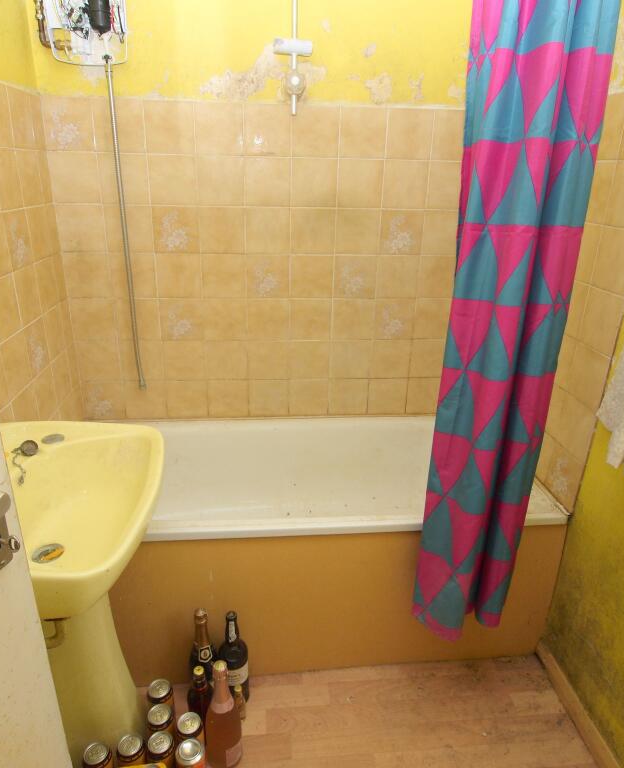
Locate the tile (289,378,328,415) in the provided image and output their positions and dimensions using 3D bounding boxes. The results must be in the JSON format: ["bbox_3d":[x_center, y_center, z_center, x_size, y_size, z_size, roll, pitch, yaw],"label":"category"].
[{"bbox_3d":[-0.009,0.055,2.046,0.151,0.151,0.010,-1,22,-5],"label":"tile"}]

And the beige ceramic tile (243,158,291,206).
[{"bbox_3d":[-0.142,-0.655,1.734,0.150,0.150,0.010,-1,22,-5],"label":"beige ceramic tile"}]

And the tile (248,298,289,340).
[{"bbox_3d":[-0.153,-0.231,1.901,0.150,0.150,0.010,-1,22,-5],"label":"tile"}]

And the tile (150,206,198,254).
[{"bbox_3d":[-0.449,-0.510,1.762,0.150,0.150,0.010,-1,21,-5],"label":"tile"}]

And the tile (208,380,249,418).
[{"bbox_3d":[-0.314,0.058,2.017,0.151,0.151,0.010,-1,22,-5],"label":"tile"}]

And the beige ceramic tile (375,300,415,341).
[{"bbox_3d":[0.303,-0.236,1.962,0.151,0.151,0.010,-1,22,-5],"label":"beige ceramic tile"}]

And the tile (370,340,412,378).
[{"bbox_3d":[0.298,-0.093,1.992,0.150,0.150,0.010,-1,21,-5],"label":"tile"}]

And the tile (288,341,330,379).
[{"bbox_3d":[-0.005,-0.090,1.967,0.150,0.150,0.010,-1,21,-5],"label":"tile"}]

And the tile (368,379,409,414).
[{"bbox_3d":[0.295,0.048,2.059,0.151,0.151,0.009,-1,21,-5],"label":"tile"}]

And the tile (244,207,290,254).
[{"bbox_3d":[-0.146,-0.513,1.790,0.150,0.150,0.010,-1,21,-5],"label":"tile"}]

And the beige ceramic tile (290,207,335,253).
[{"bbox_3d":[0.005,-0.515,1.804,0.150,0.150,0.010,-1,21,-5],"label":"beige ceramic tile"}]

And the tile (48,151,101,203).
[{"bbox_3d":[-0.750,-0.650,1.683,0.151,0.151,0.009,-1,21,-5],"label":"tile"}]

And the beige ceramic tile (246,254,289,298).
[{"bbox_3d":[-0.150,-0.372,1.846,0.150,0.150,0.010,-1,21,-5],"label":"beige ceramic tile"}]

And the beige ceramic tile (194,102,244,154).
[{"bbox_3d":[-0.291,-0.795,1.665,0.150,0.150,0.010,-1,21,-5],"label":"beige ceramic tile"}]

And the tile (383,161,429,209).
[{"bbox_3d":[0.312,-0.659,1.772,0.150,0.150,0.010,-1,21,-5],"label":"tile"}]

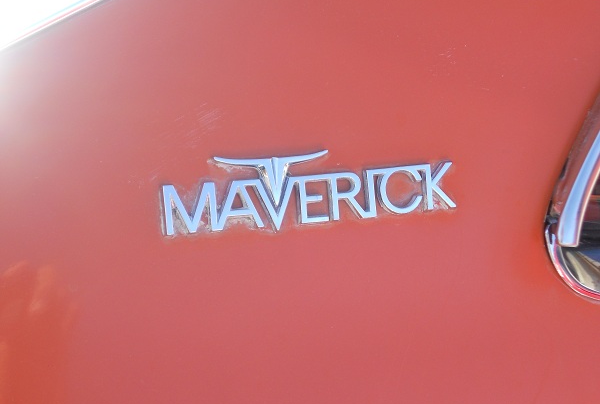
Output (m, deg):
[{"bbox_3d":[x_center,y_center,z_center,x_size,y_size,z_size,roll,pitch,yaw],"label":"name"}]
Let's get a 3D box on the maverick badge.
[{"bbox_3d":[0.006,-0.007,0.538,0.146,0.036,0.006,-5,3,-19],"label":"maverick badge"}]

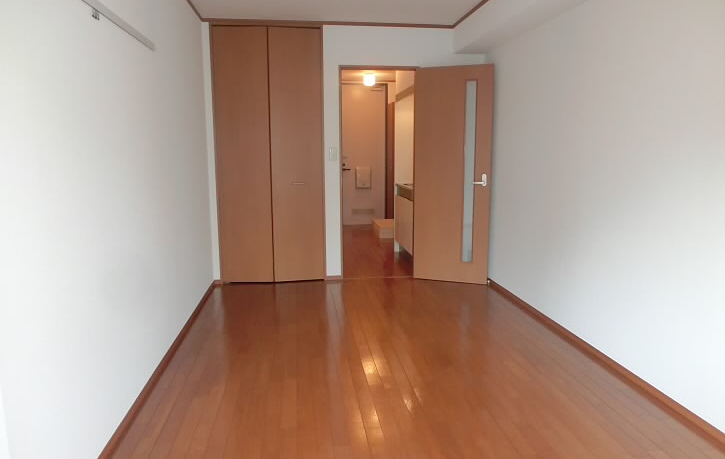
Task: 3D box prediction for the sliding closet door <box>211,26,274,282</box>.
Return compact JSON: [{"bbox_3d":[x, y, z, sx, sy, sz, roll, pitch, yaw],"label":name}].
[{"bbox_3d":[-1.090,-0.651,4.659,0.493,2.336,0.040,-1,8,-3],"label":"sliding closet door"}]

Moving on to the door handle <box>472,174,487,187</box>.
[{"bbox_3d":[1.070,-0.445,4.576,0.123,0.114,0.060,3,9,18],"label":"door handle"}]

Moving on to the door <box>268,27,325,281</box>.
[{"bbox_3d":[-0.611,-0.662,4.715,0.479,2.336,0.040,-2,9,-11],"label":"door"}]

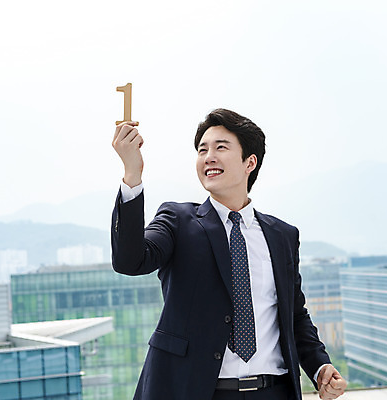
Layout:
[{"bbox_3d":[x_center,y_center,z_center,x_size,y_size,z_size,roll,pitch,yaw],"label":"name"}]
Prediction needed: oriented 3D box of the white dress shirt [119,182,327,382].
[{"bbox_3d":[0.070,0.251,2.670,0.585,0.620,0.400,-3,-3,5],"label":"white dress shirt"}]

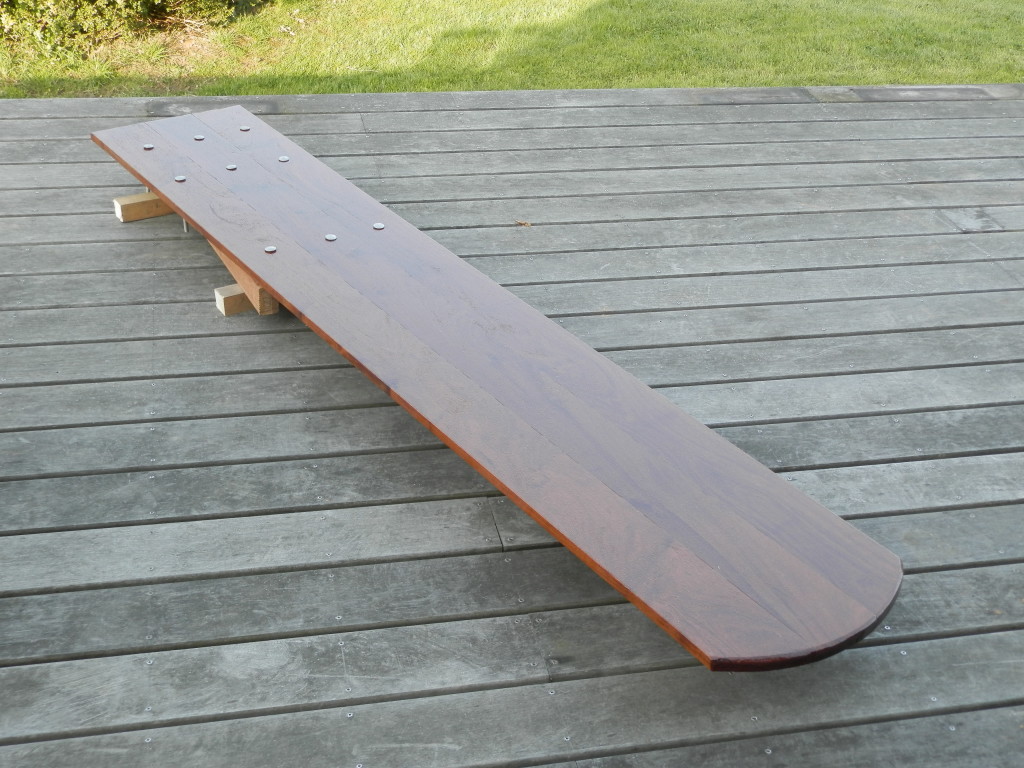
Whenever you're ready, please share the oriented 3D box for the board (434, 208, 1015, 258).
[{"bbox_3d":[0.559,-0.381,3.476,1.521,0.030,0.142,-4,33,-12],"label":"board"}]

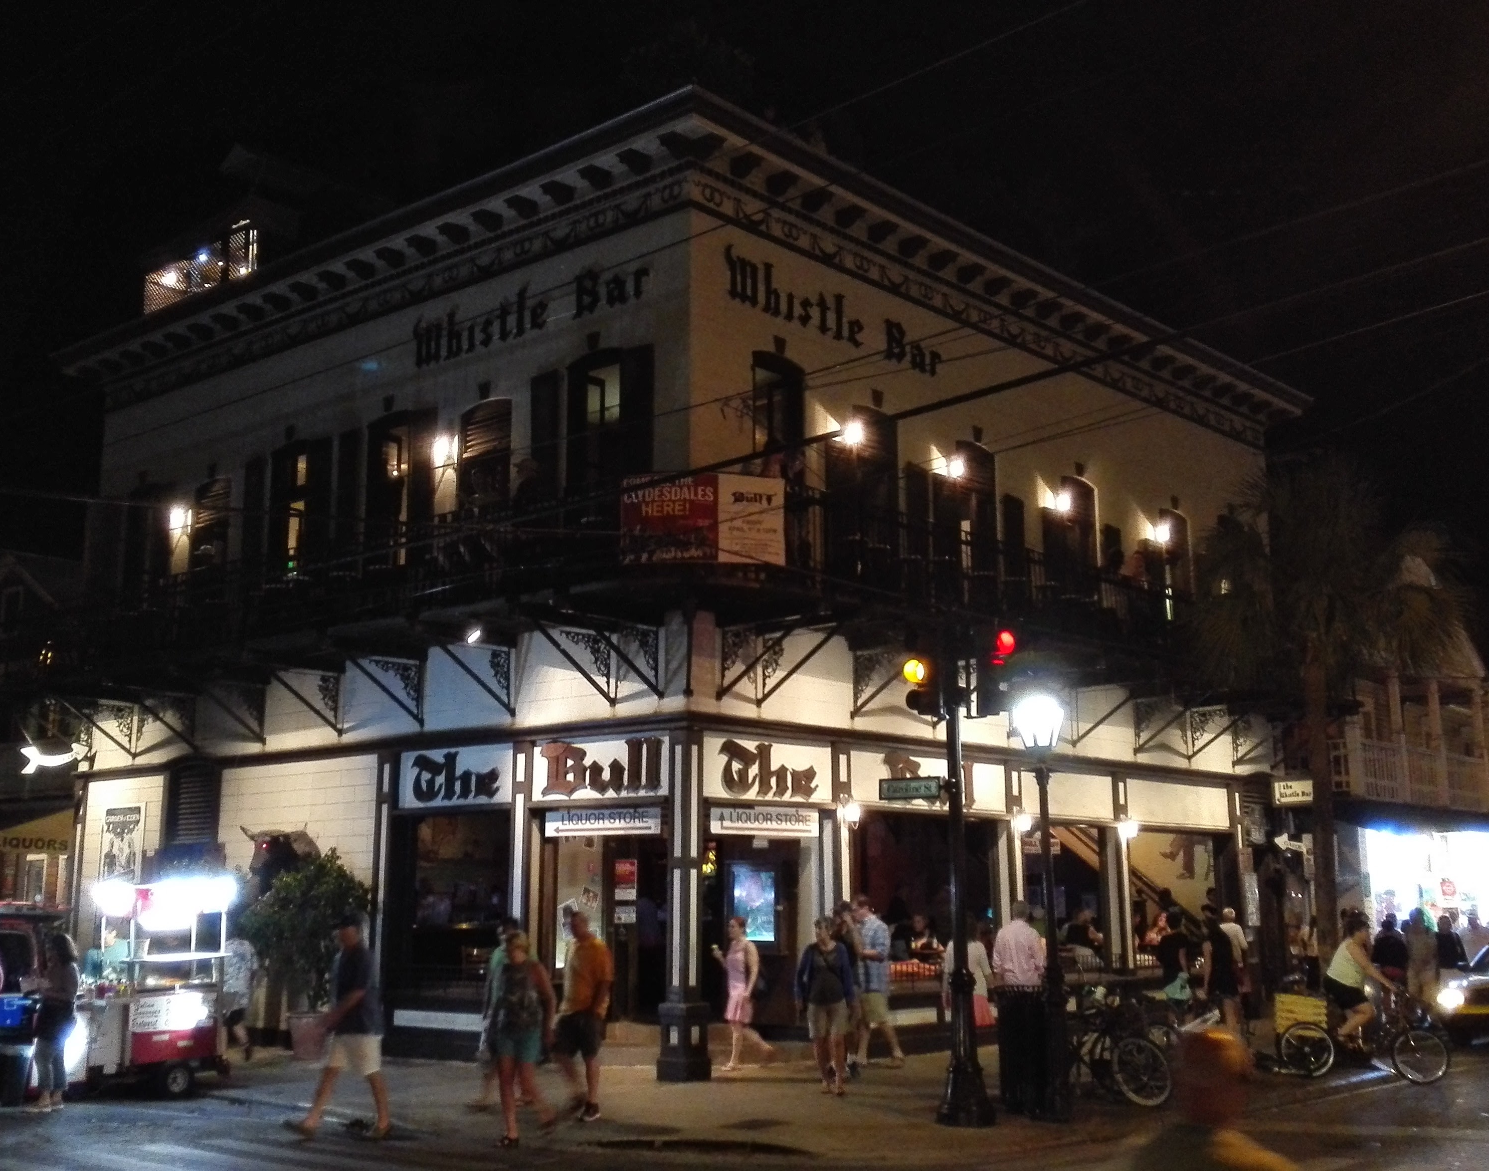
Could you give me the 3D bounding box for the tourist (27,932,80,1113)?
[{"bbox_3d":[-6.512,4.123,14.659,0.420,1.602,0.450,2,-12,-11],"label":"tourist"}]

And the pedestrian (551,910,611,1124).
[{"bbox_3d":[-1.421,3.786,13.715,0.450,1.758,0.480,9,-14,-37],"label":"pedestrian"}]

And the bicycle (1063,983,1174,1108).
[{"bbox_3d":[3.203,4.134,13.994,0.570,1.040,1.680,7,-13,-33],"label":"bicycle"}]

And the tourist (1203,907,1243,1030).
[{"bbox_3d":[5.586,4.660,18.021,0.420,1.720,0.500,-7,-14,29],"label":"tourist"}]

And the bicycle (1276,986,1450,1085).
[{"bbox_3d":[6.631,4.753,16.512,1.780,1.050,0.700,-8,-14,35],"label":"bicycle"}]

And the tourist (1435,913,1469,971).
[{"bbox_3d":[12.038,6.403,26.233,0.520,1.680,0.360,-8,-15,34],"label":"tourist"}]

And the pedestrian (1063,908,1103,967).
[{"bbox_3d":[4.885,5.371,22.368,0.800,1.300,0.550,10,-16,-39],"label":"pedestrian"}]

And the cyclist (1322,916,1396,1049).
[{"bbox_3d":[6.772,4.349,17.000,0.750,1.460,0.500,-8,-15,34],"label":"cyclist"}]

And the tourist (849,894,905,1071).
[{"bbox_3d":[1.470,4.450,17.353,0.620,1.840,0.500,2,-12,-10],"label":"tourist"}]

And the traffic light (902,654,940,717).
[{"bbox_3d":[1.565,0.772,13.700,0.310,0.770,0.260,7,-14,-29],"label":"traffic light"}]

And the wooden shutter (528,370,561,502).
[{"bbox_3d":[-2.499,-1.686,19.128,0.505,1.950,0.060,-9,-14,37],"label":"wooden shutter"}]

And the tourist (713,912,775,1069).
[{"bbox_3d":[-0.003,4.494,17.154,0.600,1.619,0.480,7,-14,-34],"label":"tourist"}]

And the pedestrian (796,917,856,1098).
[{"bbox_3d":[0.776,3.986,14.751,0.580,1.650,0.400,-1,-11,5],"label":"pedestrian"}]

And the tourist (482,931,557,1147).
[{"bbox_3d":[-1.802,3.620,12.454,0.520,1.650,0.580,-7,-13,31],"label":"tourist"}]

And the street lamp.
[{"bbox_3d":[2.666,2.742,13.620,0.420,3.702,0.420,-11,-16,43],"label":"street lamp"}]

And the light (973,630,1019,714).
[{"bbox_3d":[2.282,0.768,14.036,0.360,0.780,0.260,-9,-14,37],"label":"light"}]

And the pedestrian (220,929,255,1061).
[{"bbox_3d":[-5.842,4.605,17.762,0.550,1.660,0.480,-5,-12,22],"label":"pedestrian"}]

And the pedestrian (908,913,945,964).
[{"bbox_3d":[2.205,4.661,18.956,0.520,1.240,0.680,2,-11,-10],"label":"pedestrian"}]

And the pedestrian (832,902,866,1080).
[{"bbox_3d":[1.100,4.260,16.419,0.480,1.759,0.380,-5,-12,21],"label":"pedestrian"}]

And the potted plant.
[{"bbox_3d":[-5.169,4.321,18.222,1.380,2.380,1.420,0,-11,0],"label":"potted plant"}]

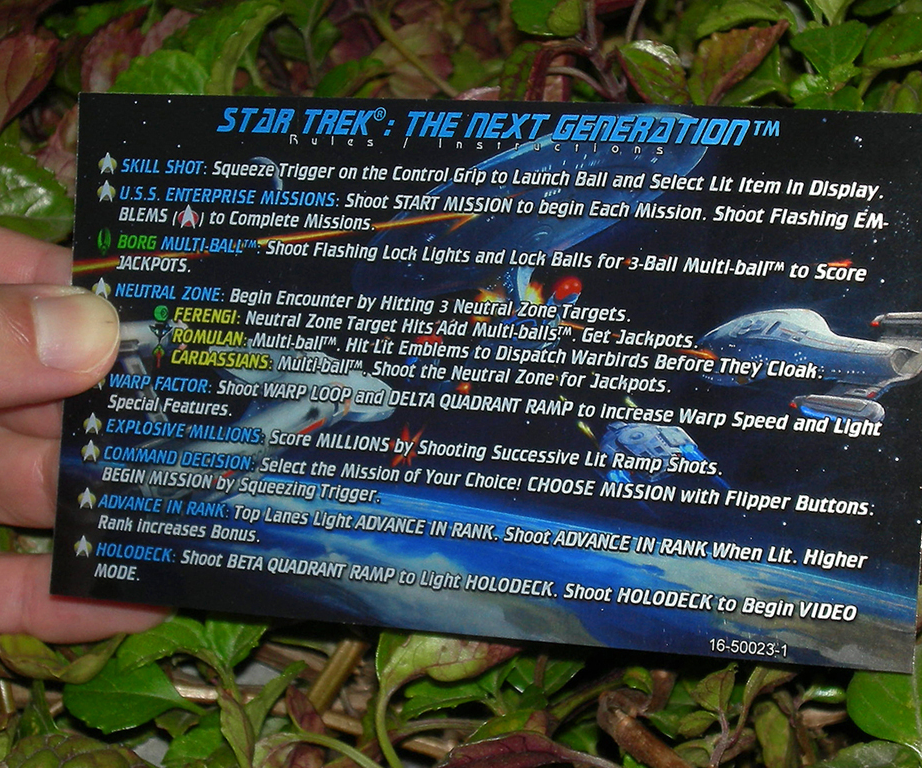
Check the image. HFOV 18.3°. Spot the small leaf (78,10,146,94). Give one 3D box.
[{"bbox_3d":[-0.069,-0.067,0.578,0.011,0.005,0.022,14,67,25],"label":"small leaf"}]

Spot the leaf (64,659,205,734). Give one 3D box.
[{"bbox_3d":[-0.055,0.053,0.482,0.022,0.004,0.013,7,52,6],"label":"leaf"}]

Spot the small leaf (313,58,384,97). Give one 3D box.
[{"bbox_3d":[-0.020,-0.053,0.508,0.013,0.005,0.008,0,52,0],"label":"small leaf"}]

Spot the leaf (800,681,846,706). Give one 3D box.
[{"bbox_3d":[0.066,0.057,0.522,0.009,0.004,0.007,-3,37,-13],"label":"leaf"}]

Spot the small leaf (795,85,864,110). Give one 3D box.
[{"bbox_3d":[0.061,-0.047,0.478,0.012,0.004,0.007,0,52,0],"label":"small leaf"}]

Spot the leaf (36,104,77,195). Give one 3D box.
[{"bbox_3d":[-0.071,-0.041,0.508,0.010,0.009,0.014,0,52,0],"label":"leaf"}]

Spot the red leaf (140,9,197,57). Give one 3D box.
[{"bbox_3d":[-0.053,-0.064,0.520,0.012,0.004,0.006,-39,54,-6],"label":"red leaf"}]

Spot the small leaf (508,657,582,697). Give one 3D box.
[{"bbox_3d":[0.014,0.048,0.473,0.012,0.004,0.009,6,49,2],"label":"small leaf"}]

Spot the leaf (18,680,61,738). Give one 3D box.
[{"bbox_3d":[-0.079,0.061,0.537,0.008,0.003,0.011,-4,67,-15],"label":"leaf"}]

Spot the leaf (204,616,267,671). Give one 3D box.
[{"bbox_3d":[-0.037,0.042,0.474,0.010,0.004,0.011,2,53,2],"label":"leaf"}]

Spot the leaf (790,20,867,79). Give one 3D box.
[{"bbox_3d":[0.074,-0.067,0.572,0.014,0.004,0.016,7,59,5],"label":"leaf"}]

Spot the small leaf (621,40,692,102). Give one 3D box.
[{"bbox_3d":[0.033,-0.052,0.482,0.013,0.007,0.010,0,52,0],"label":"small leaf"}]

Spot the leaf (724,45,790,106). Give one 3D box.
[{"bbox_3d":[0.050,-0.052,0.484,0.012,0.006,0.010,0,52,0],"label":"leaf"}]

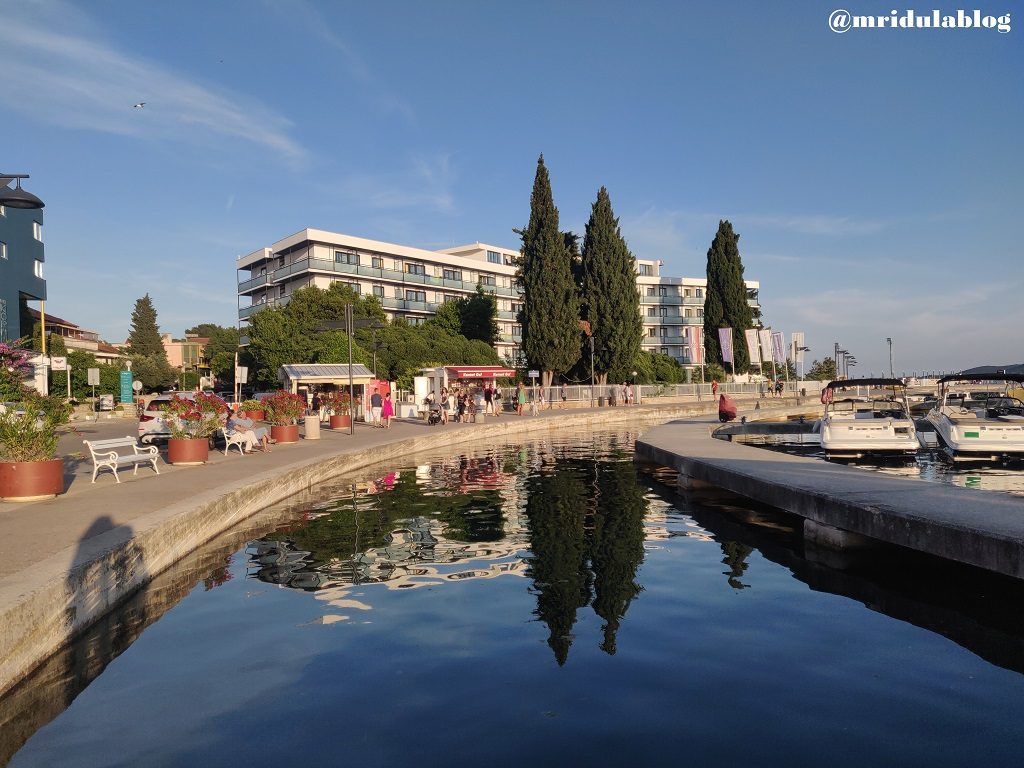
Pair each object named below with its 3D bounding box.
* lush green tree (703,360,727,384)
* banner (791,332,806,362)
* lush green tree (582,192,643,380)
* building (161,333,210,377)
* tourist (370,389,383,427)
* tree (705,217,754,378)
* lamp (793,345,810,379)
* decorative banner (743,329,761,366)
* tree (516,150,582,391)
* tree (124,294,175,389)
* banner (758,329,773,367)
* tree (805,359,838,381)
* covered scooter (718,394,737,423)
[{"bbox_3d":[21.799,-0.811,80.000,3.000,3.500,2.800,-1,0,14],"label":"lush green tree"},{"bbox_3d":[31.769,-4.014,82.000,1.400,3.250,0.200,-1,0,18],"label":"banner"},{"bbox_3d":[8.264,-7.965,63.000,5.000,17.600,4.900,-1,0,0],"label":"lush green tree"},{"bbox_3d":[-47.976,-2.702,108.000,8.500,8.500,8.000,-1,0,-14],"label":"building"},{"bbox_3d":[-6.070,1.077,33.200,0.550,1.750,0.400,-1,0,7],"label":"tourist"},{"bbox_3d":[23.659,-8.708,81.000,5.200,18.400,5.100,-1,0,0],"label":"tree"},{"bbox_3d":[26.529,-1.379,68.000,1.500,5.000,0.500,-1,0,30],"label":"lamp"},{"bbox_3d":[24.290,-3.752,75.000,1.500,3.600,0.250,-2,0,19],"label":"decorative banner"},{"bbox_3d":[2.928,-8.950,61.000,5.000,19.600,4.900,-1,0,0],"label":"tree"},{"bbox_3d":[-36.765,-4.209,75.000,4.500,10.000,4.500,-1,0,-12],"label":"tree"},{"bbox_3d":[26.104,-3.854,76.000,1.350,3.300,0.200,-1,0,18],"label":"banner"},{"bbox_3d":[41.920,-1.420,100.000,4.400,4.300,4.300,-1,0,0],"label":"tree"},{"bbox_3d":[8.888,1.002,30.500,0.600,1.140,1.600,-2,0,29],"label":"covered scooter"}]

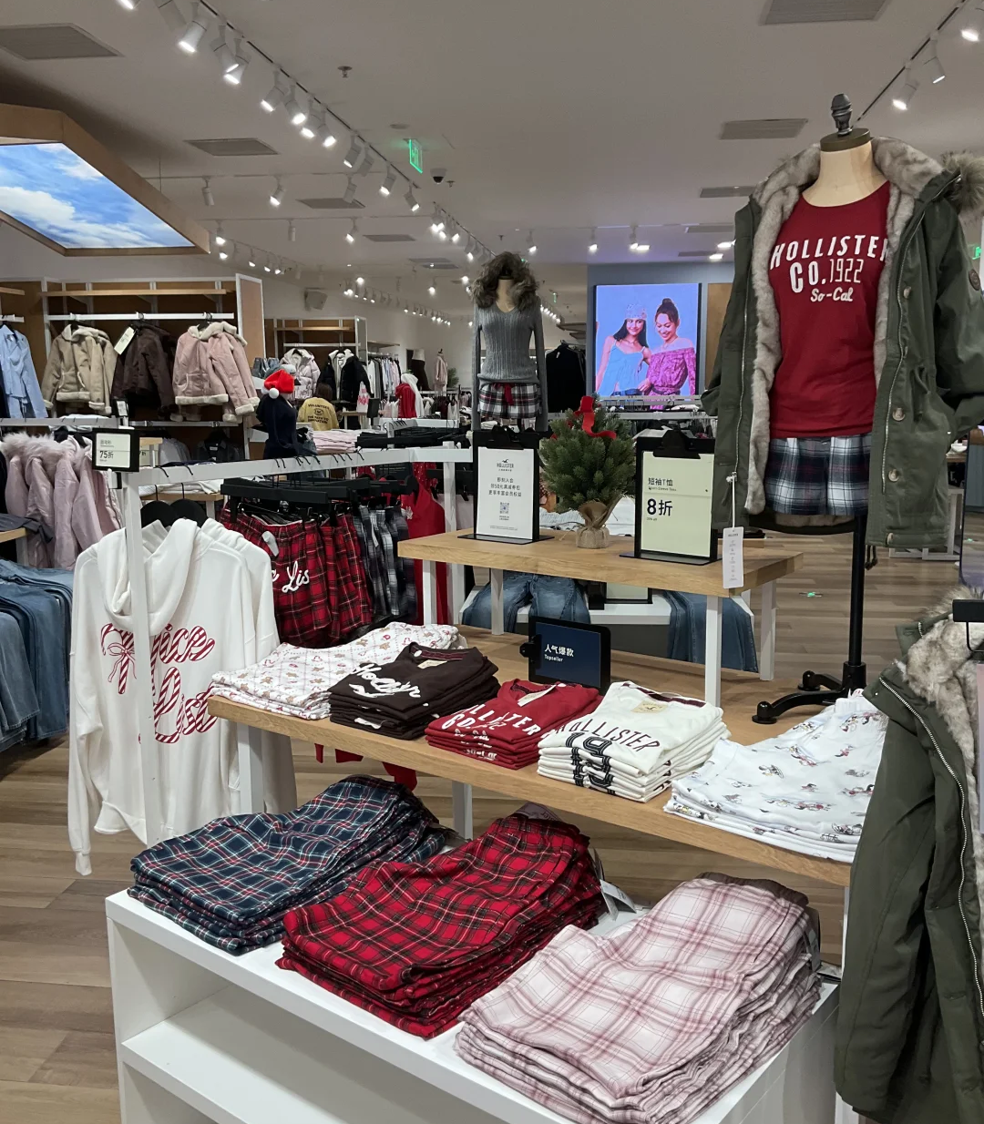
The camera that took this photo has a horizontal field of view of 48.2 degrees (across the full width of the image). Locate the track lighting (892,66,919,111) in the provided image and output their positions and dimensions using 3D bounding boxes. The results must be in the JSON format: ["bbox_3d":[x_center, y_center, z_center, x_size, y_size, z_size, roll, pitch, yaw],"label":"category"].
[{"bbox_3d":[2.221,-2.540,5.903,0.144,0.201,0.078,-2,9,-7],"label":"track lighting"}]

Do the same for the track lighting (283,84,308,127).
[{"bbox_3d":[-1.082,-2.517,6.059,0.142,0.200,0.078,4,10,26],"label":"track lighting"}]

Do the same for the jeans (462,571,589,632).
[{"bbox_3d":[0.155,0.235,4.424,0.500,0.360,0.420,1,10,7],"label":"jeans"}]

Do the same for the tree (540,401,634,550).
[{"bbox_3d":[0.259,-0.254,2.926,0.250,0.390,0.250,-1,10,0],"label":"tree"}]

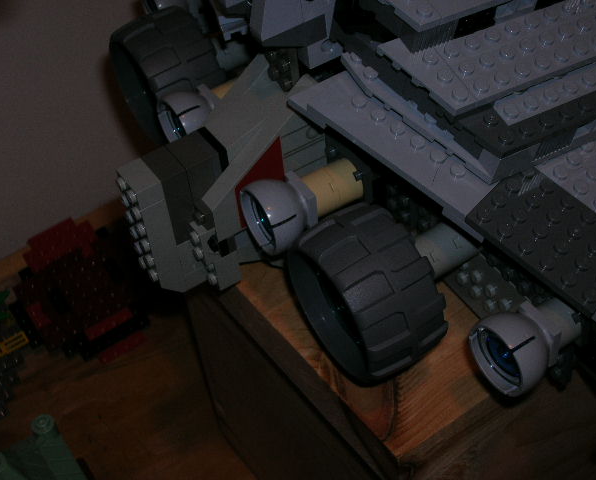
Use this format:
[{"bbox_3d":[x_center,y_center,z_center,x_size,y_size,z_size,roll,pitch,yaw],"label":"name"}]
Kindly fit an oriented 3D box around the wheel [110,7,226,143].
[{"bbox_3d":[-0.052,-0.064,0.439,0.030,0.054,0.054,-29,50,-18],"label":"wheel"}]

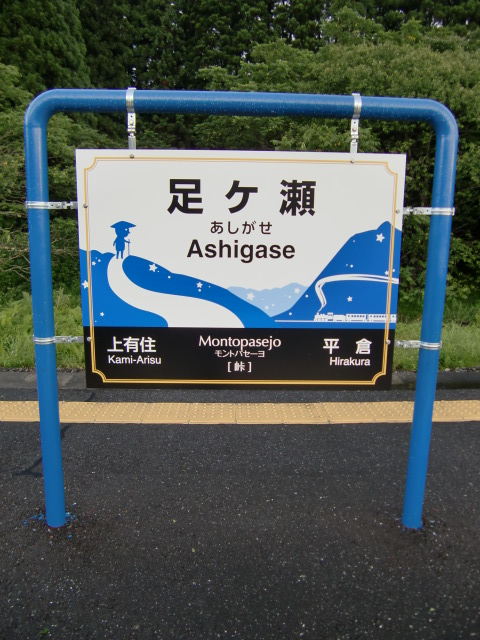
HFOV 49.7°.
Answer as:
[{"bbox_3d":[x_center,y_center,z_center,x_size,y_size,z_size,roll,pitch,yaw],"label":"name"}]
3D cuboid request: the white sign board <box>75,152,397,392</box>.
[{"bbox_3d":[0.002,-0.168,1.972,1.200,0.900,0.025,1,10,-1],"label":"white sign board"}]

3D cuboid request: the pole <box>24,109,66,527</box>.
[{"bbox_3d":[-0.750,0.046,2.014,0.076,1.644,0.076,1,10,-1],"label":"pole"}]

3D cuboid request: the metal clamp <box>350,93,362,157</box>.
[{"bbox_3d":[0.421,-0.709,1.886,0.036,0.216,0.085,1,10,-1],"label":"metal clamp"}]

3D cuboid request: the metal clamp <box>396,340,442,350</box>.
[{"bbox_3d":[0.700,0.101,2.044,0.189,0.034,0.085,1,10,-1],"label":"metal clamp"}]

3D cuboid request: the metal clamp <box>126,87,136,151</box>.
[{"bbox_3d":[-0.391,-0.725,1.872,0.036,0.213,0.085,1,10,-1],"label":"metal clamp"}]

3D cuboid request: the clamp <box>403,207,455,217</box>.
[{"bbox_3d":[0.706,-0.409,1.950,0.203,0.034,0.085,1,10,-1],"label":"clamp"}]

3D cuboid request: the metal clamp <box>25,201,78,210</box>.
[{"bbox_3d":[-0.694,-0.426,1.928,0.206,0.034,0.085,1,10,-1],"label":"metal clamp"}]

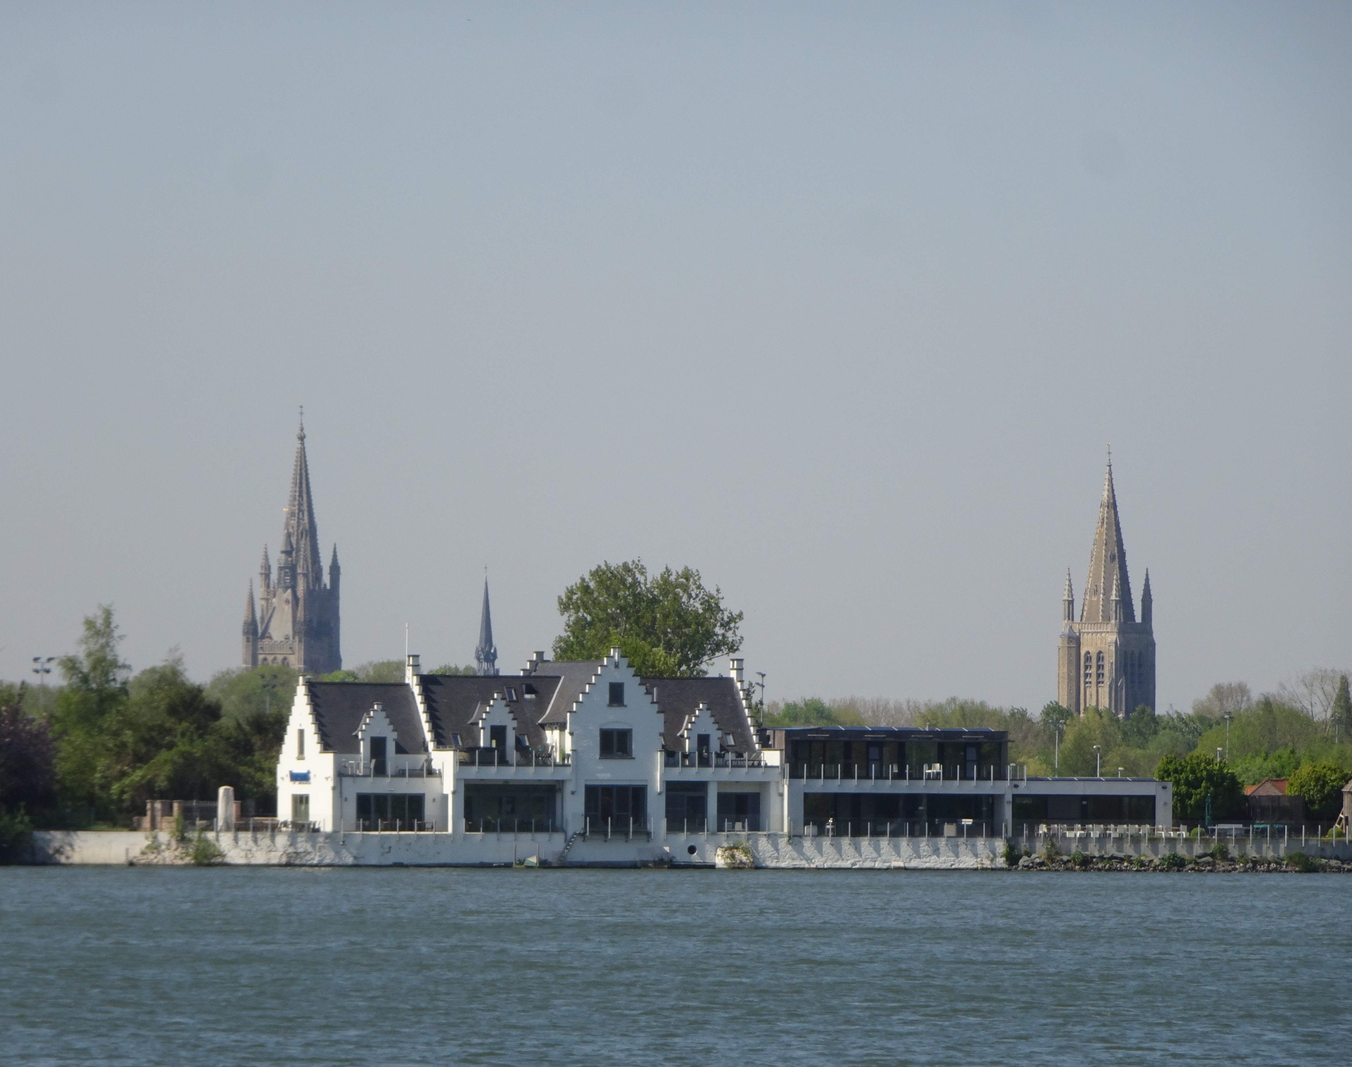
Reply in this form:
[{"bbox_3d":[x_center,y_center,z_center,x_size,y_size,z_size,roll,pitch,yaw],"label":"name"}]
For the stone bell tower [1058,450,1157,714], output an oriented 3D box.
[{"bbox_3d":[73.810,21.210,2040.000,12.000,70.800,12.000,-1,-2,36],"label":"stone bell tower"}]

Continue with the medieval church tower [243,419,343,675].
[{"bbox_3d":[-80.870,21.300,2510.000,15.000,93.900,15.000,-1,-2,39],"label":"medieval church tower"}]

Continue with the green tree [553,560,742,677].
[{"bbox_3d":[-1.940,11.530,800.000,12.800,19.500,12.500,0,-1,0],"label":"green tree"}]

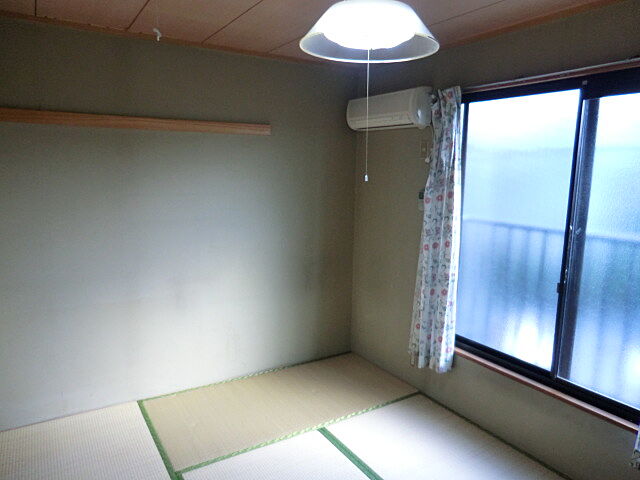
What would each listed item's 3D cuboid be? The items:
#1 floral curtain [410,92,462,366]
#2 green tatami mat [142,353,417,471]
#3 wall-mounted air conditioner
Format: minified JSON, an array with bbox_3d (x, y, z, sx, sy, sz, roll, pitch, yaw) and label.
[{"bbox_3d":[0.767,-0.023,2.952,0.148,1.878,0.303,-5,11,-32],"label":"floral curtain"},{"bbox_3d":[-0.246,1.159,3.205,1.804,0.031,0.877,-5,11,-32],"label":"green tatami mat"},{"bbox_3d":[0.489,-0.947,3.272,0.184,0.249,0.758,-5,11,-32],"label":"wall-mounted air conditioner"}]

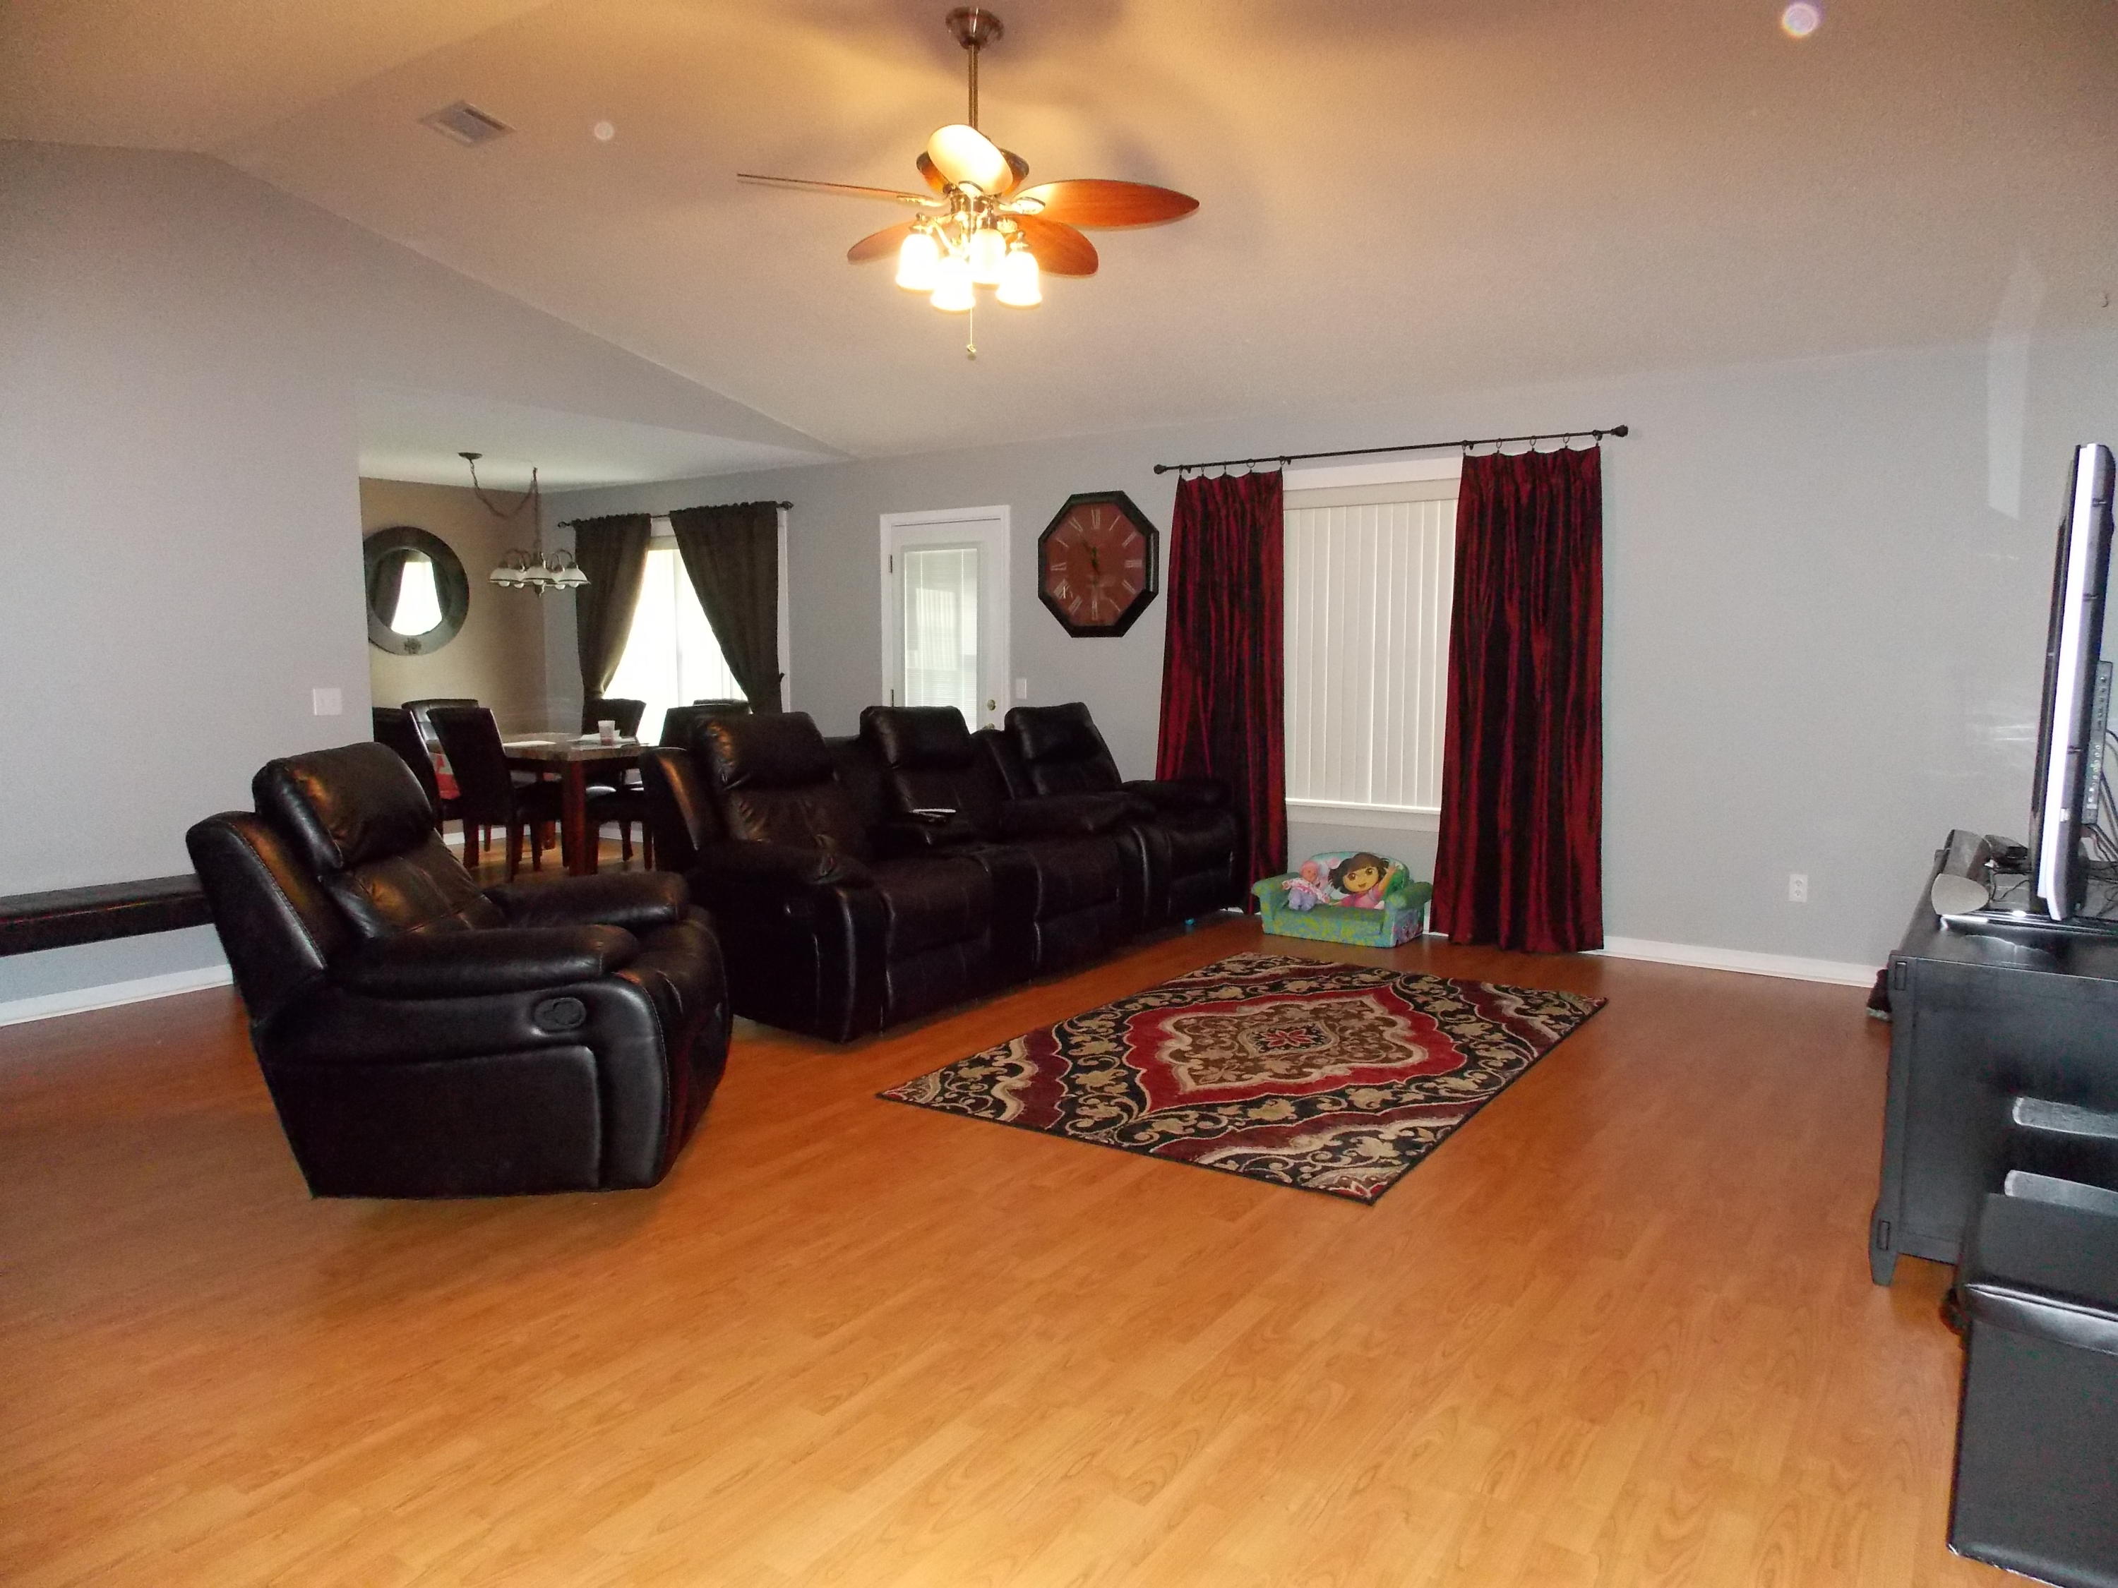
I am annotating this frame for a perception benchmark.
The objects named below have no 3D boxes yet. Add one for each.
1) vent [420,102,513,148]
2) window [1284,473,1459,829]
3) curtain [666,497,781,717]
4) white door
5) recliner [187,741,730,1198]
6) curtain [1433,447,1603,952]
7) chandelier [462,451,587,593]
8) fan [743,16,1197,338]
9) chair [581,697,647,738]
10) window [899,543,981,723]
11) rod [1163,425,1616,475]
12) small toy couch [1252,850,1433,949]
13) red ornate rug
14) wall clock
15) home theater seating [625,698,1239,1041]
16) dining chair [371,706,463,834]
[{"bbox_3d":[-2.044,-2.305,4.858,0.290,0.025,0.195,5,-5,36],"label":"vent"},{"bbox_3d":[1.448,-0.696,6.631,0.970,1.480,0.080,4,7,34],"label":"window"},{"bbox_3d":[-2.194,-0.763,9.209,1.000,2.100,0.130,5,8,36],"label":"curtain"},{"bbox_3d":[-0.659,-0.554,8.107,0.920,2.100,0.090,4,7,34],"label":"white door"},{"bbox_3d":[-1.538,0.404,3.873,1.150,1.050,0.980,0,6,-5],"label":"recliner"},{"bbox_3d":[2.019,-0.387,6.184,0.660,2.170,0.140,4,7,34],"label":"curtain"},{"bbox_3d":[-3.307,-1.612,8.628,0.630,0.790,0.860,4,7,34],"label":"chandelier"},{"bbox_3d":[-0.243,-1.749,4.010,1.300,0.870,1.300,4,7,34],"label":"fan"},{"bbox_3d":[-3.202,-0.124,9.513,0.480,1.000,0.620,5,8,36],"label":"chair"},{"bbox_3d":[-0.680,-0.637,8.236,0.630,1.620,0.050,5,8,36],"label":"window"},{"bbox_3d":[1.433,-1.563,6.469,2.260,0.055,0.090,4,7,34],"label":"rod"},{"bbox_3d":[1.312,0.469,6.515,0.710,0.370,0.390,3,7,29],"label":"small toy couch"},{"bbox_3d":[0.774,0.839,4.771,1.520,0.010,2.350,4,7,33],"label":"red ornate rug"},{"bbox_3d":[0.208,-1.207,7.408,0.740,0.755,0.070,4,7,34],"label":"wall clock"},{"bbox_3d":[-0.342,0.175,6.086,1.160,1.060,2.730,4,7,34],"label":"home theater seating"},{"bbox_3d":[-3.921,-0.056,8.879,0.480,1.000,0.620,4,7,31],"label":"dining chair"}]

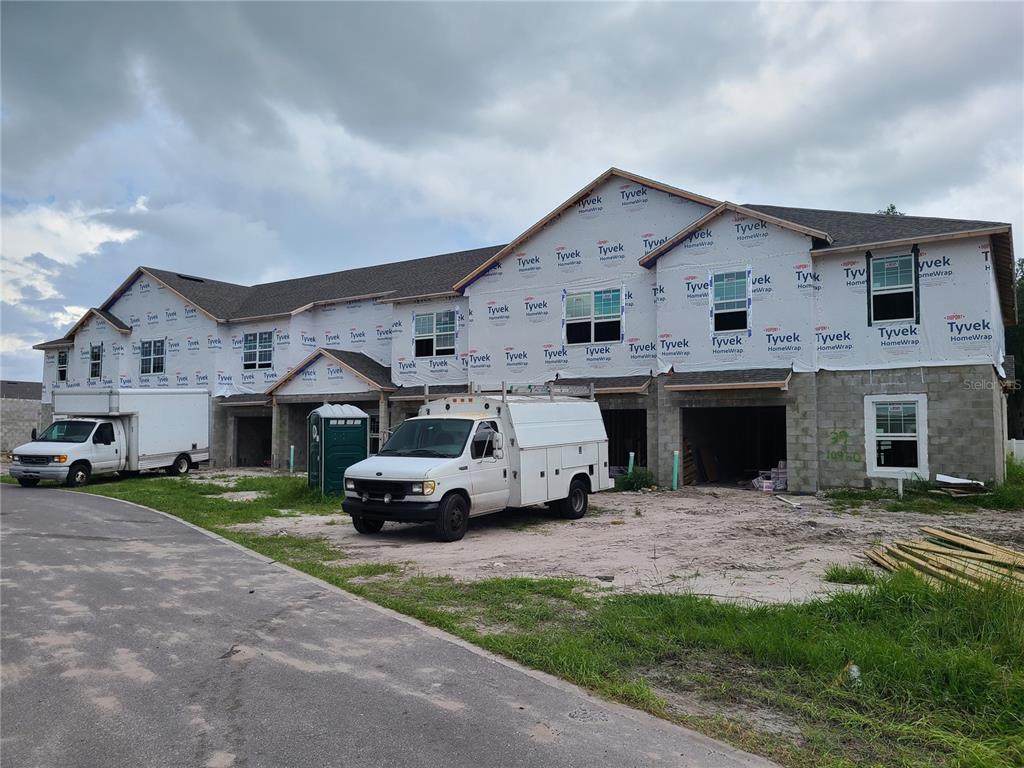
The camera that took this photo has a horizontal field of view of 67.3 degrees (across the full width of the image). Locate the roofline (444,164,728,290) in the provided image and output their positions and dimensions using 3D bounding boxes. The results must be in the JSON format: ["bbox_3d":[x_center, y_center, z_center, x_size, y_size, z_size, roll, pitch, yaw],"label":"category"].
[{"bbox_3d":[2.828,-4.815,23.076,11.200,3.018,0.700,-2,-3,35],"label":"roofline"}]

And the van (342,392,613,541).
[{"bbox_3d":[-0.491,1.339,14.281,2.360,2.360,5.730,-2,-2,35],"label":"van"}]

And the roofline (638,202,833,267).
[{"bbox_3d":[5.817,-3.967,20.242,5.061,1.431,0.700,-2,-3,35],"label":"roofline"}]

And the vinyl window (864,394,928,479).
[{"bbox_3d":[9.108,1.244,18.222,1.277,1.970,0.130,-2,-3,35],"label":"vinyl window"}]

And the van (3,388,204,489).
[{"bbox_3d":[-13.046,1.622,25.329,2.440,2.920,6.160,-1,-1,18],"label":"van"}]

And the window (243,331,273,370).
[{"bbox_3d":[-10.982,-1.424,33.201,1.911,1.575,0.120,-2,-3,35],"label":"window"}]

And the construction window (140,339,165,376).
[{"bbox_3d":[-17.055,-1.265,36.480,2.005,1.610,0.120,-2,-3,35],"label":"construction window"}]

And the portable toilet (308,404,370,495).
[{"bbox_3d":[-4.442,1.698,19.792,1.200,2.300,1.120,1,-3,-32],"label":"portable toilet"}]

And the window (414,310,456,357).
[{"bbox_3d":[-2.753,-1.788,27.529,1.943,1.602,0.120,-2,-3,35],"label":"window"}]

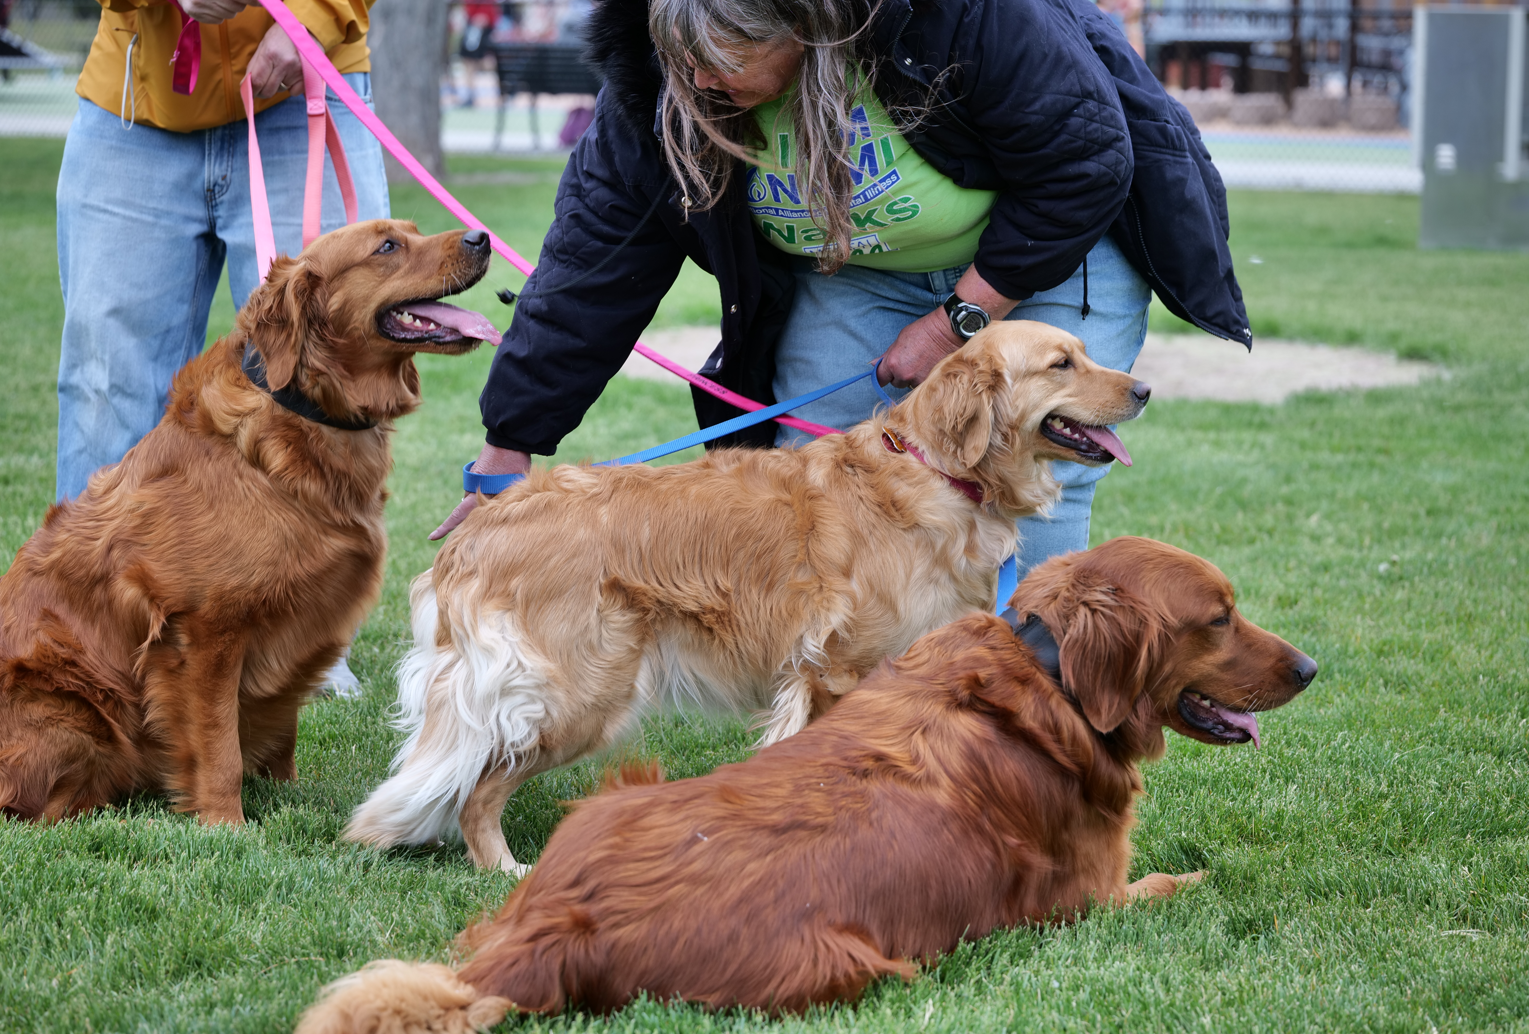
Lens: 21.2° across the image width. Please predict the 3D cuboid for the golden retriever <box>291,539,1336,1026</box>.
[{"bbox_3d":[0.048,0.253,4.463,1.150,0.420,0.420,-4,8,-33],"label":"golden retriever"}]

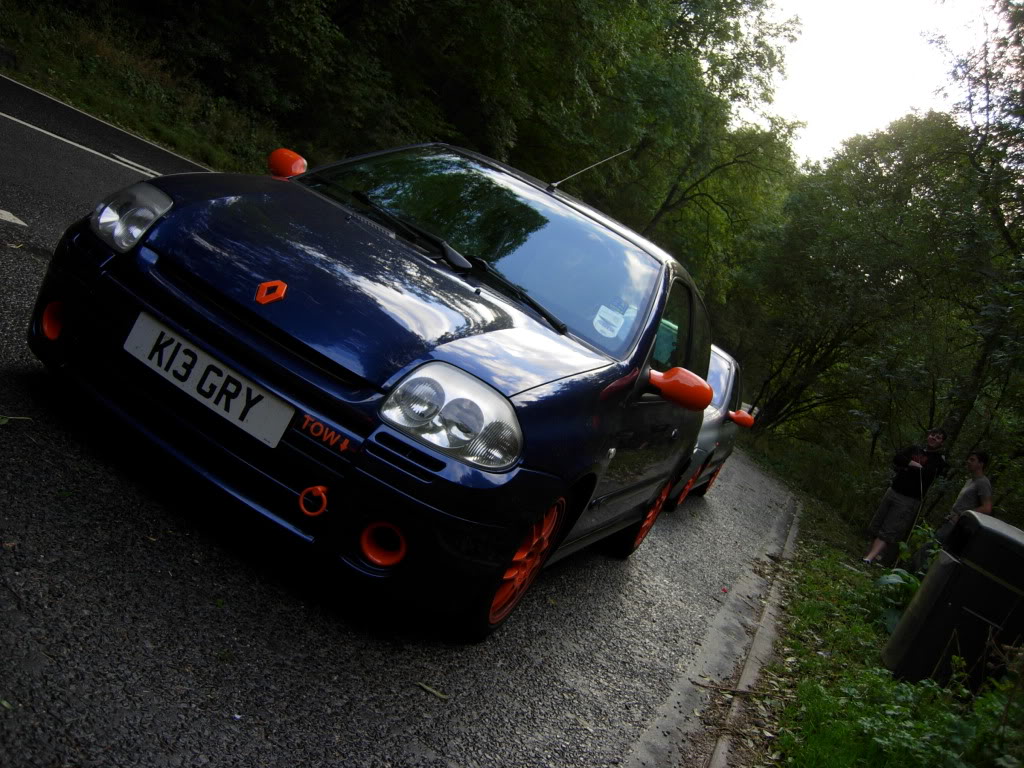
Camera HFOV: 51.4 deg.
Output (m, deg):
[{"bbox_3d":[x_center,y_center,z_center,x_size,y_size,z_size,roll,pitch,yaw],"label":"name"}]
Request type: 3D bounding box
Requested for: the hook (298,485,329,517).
[{"bbox_3d":[-0.480,0.282,2.583,0.065,0.082,0.040,30,5,17],"label":"hook"}]

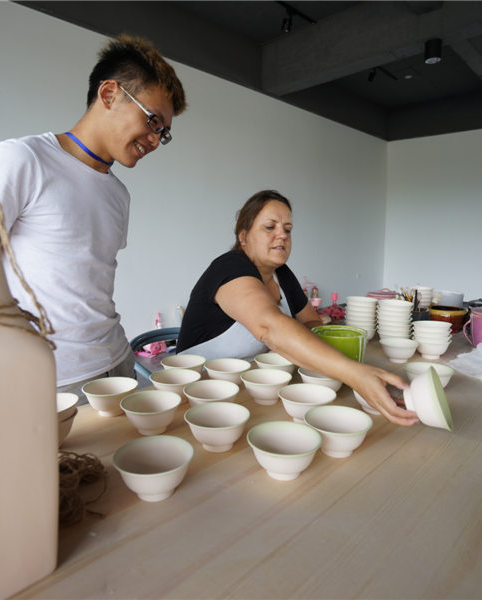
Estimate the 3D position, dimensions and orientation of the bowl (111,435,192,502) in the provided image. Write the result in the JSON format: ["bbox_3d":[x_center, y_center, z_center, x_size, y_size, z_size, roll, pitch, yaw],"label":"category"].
[{"bbox_3d":[-0.134,0.270,0.627,0.124,0.060,0.124,0,8,0],"label":"bowl"}]

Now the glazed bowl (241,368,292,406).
[{"bbox_3d":[0.064,0.223,0.998,0.126,0.062,0.126,-1,8,0],"label":"glazed bowl"}]

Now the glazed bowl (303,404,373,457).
[{"bbox_3d":[0.183,0.255,0.755,0.126,0.062,0.126,-1,8,0],"label":"glazed bowl"}]

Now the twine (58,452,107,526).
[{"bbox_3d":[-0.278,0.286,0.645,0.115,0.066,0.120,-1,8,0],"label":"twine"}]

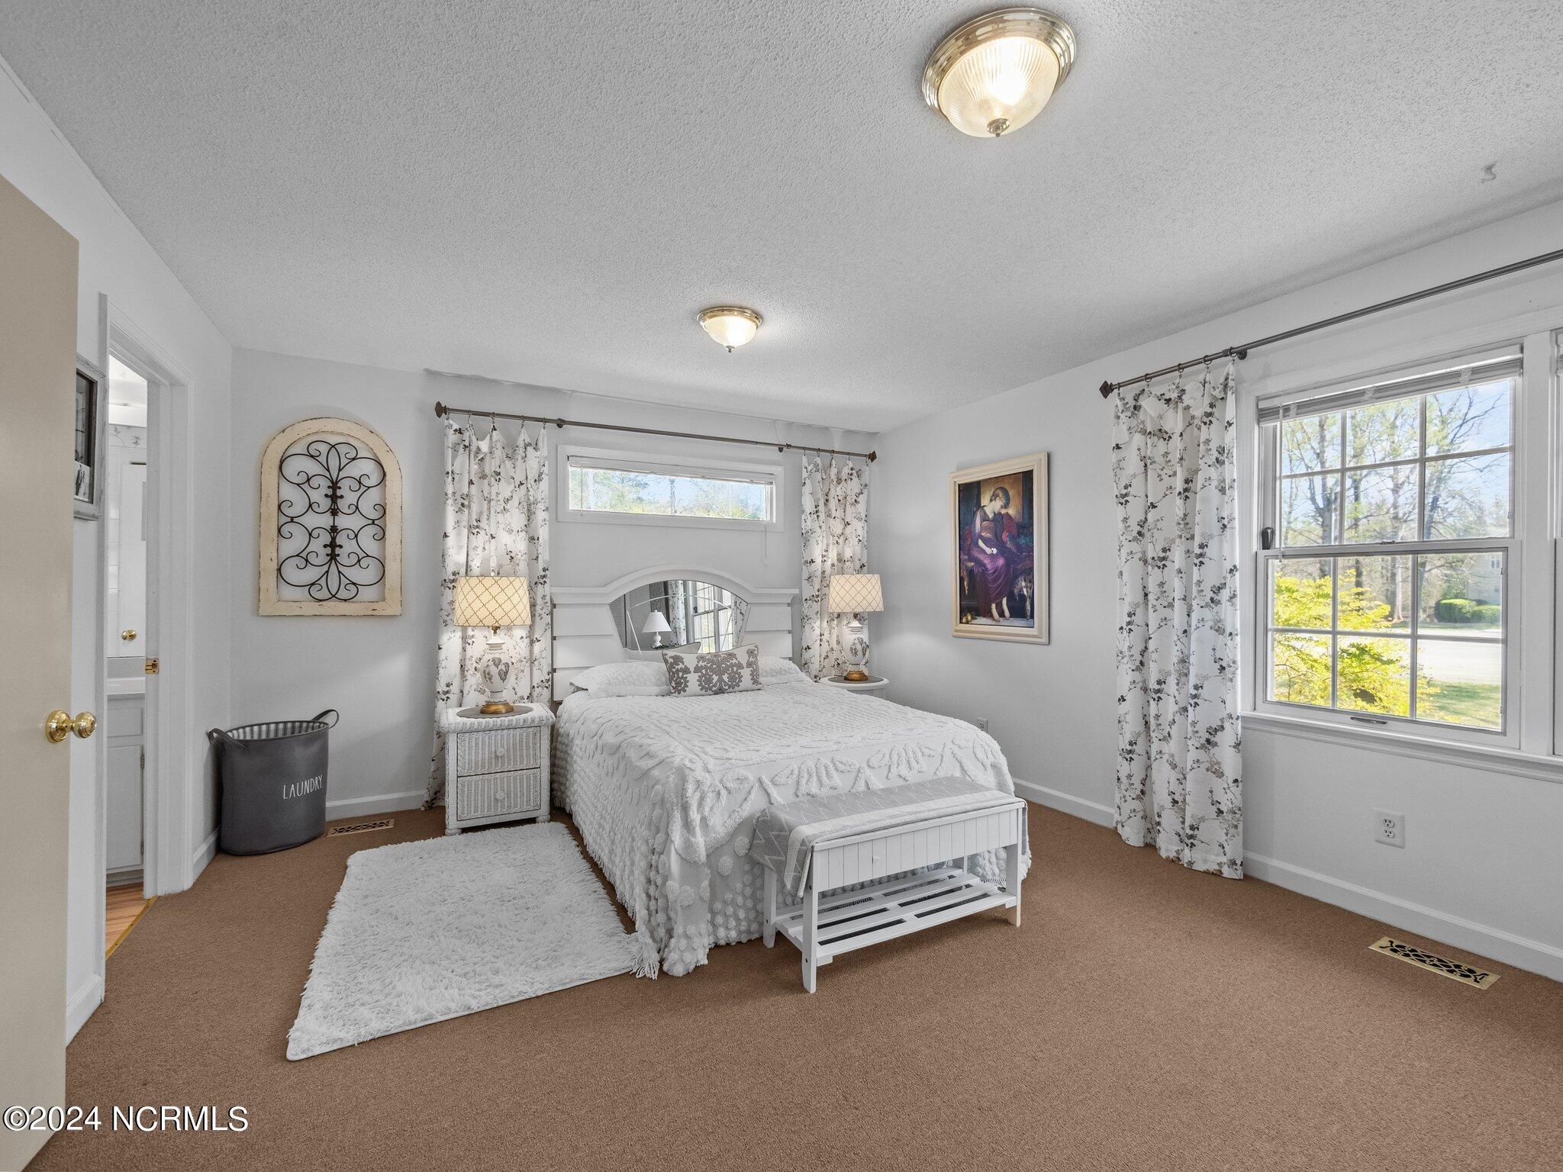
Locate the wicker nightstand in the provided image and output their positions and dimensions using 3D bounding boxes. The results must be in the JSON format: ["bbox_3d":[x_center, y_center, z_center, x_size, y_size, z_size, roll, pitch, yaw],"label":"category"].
[{"bbox_3d":[-1.532,0.960,3.400,0.550,0.575,0.420,0,0,-26],"label":"wicker nightstand"}]

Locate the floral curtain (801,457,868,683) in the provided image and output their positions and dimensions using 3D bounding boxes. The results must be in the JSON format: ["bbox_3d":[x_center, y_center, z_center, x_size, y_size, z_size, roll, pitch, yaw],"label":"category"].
[{"bbox_3d":[0.404,0.162,4.643,0.560,2.170,0.120,0,0,-26],"label":"floral curtain"}]

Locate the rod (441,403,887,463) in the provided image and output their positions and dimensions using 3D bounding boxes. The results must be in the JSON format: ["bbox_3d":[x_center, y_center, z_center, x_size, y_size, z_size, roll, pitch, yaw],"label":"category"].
[{"bbox_3d":[-0.595,-0.981,4.134,2.947,0.085,0.100,0,0,-27],"label":"rod"}]

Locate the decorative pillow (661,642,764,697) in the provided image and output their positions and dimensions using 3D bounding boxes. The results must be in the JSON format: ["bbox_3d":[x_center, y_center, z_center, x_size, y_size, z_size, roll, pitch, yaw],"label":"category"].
[{"bbox_3d":[-0.383,0.486,3.683,0.550,0.285,0.130,0,-28,-30],"label":"decorative pillow"}]

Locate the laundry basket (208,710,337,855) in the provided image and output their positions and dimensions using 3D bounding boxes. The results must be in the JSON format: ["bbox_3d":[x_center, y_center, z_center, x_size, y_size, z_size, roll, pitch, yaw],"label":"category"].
[{"bbox_3d":[-2.455,0.949,3.069,0.390,0.570,0.460,0,0,28],"label":"laundry basket"}]

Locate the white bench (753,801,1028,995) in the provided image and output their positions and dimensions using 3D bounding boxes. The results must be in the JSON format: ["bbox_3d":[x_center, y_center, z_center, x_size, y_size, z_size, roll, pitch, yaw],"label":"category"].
[{"bbox_3d":[0.405,1.006,2.242,0.890,0.456,0.350,0,0,-27],"label":"white bench"}]

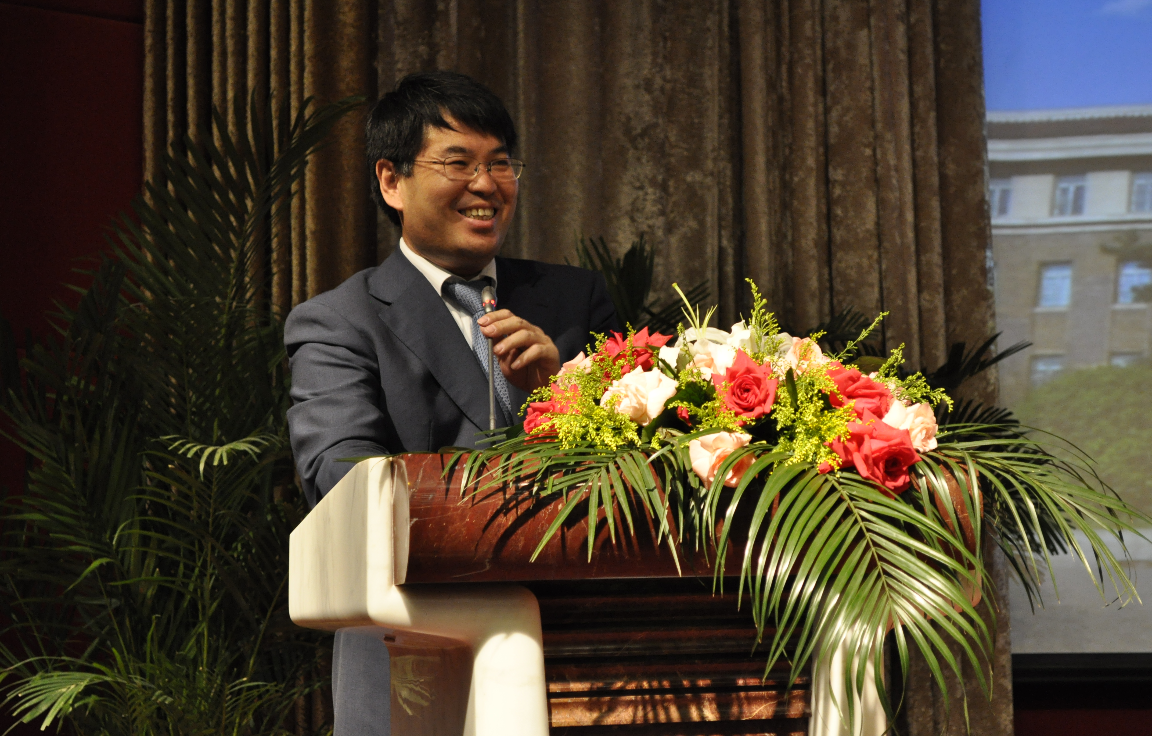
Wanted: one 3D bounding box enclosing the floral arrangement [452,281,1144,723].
[{"bbox_3d":[0.262,0.158,3.120,0.800,0.520,0.470,1,-7,-20],"label":"floral arrangement"}]

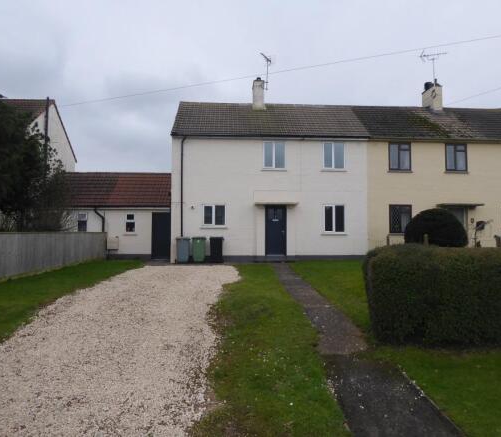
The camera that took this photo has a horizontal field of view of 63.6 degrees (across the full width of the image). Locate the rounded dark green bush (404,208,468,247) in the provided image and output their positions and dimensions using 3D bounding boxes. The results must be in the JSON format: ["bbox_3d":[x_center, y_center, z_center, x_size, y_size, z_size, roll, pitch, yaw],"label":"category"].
[{"bbox_3d":[6.600,0.690,14.500,2.100,2.080,2.100,0,-1,-4],"label":"rounded dark green bush"}]

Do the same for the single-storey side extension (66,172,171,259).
[{"bbox_3d":[-6.450,-0.160,20.050,6.000,4.300,4.700,0,-2,-3],"label":"single-storey side extension"}]

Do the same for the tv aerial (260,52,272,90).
[{"bbox_3d":[0.760,-7.160,19.800,0.420,1.650,1.200,0,-1,27],"label":"tv aerial"}]

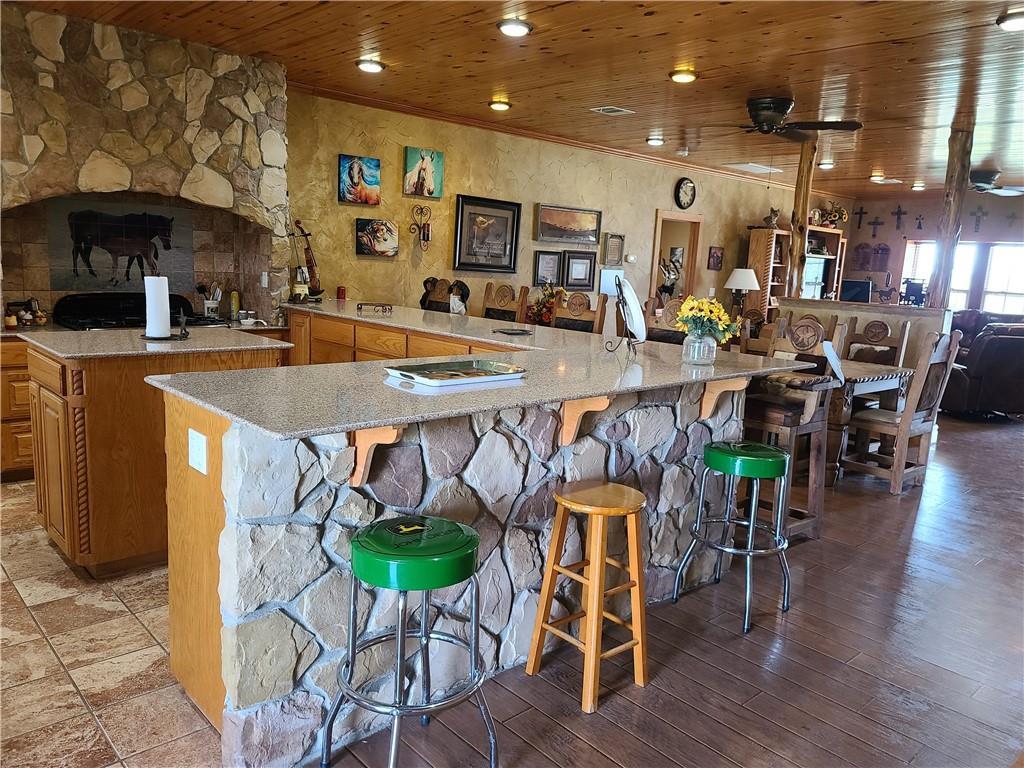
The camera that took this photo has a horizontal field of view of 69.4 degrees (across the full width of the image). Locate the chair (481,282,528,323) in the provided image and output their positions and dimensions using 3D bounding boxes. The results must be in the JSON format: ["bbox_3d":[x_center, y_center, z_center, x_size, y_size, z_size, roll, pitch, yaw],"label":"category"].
[{"bbox_3d":[-0.242,-0.192,6.265,0.570,1.230,0.480,-6,14,-43],"label":"chair"}]

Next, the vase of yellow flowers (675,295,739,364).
[{"bbox_3d":[0.928,-0.260,3.530,0.290,0.330,0.280,-6,13,-43],"label":"vase of yellow flowers"}]

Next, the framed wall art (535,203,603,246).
[{"bbox_3d":[0.697,-1.942,9.052,1.060,0.422,0.067,-5,12,-41],"label":"framed wall art"}]

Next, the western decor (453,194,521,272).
[{"bbox_3d":[-0.239,-1.493,7.457,0.860,0.720,0.050,-6,14,-43],"label":"western decor"}]

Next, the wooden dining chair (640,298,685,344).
[{"bbox_3d":[0.889,0.089,4.813,0.480,1.270,0.440,-6,13,-43],"label":"wooden dining chair"}]

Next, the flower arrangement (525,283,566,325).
[{"bbox_3d":[0.362,-0.871,8.000,0.440,0.450,0.380,-6,13,-43],"label":"flower arrangement"}]

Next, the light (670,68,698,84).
[{"bbox_3d":[1.123,-2.016,4.840,0.200,0.040,0.200,3,10,-1],"label":"light"}]

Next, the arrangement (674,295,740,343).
[{"bbox_3d":[0.964,-0.326,3.621,0.320,0.235,0.280,6,10,14],"label":"arrangement"}]

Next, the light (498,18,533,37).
[{"bbox_3d":[0.018,-1.956,4.068,0.200,0.035,0.200,3,10,-1],"label":"light"}]

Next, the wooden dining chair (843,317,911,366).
[{"bbox_3d":[2.993,0.020,6.352,0.600,1.140,0.500,-6,14,-43],"label":"wooden dining chair"}]

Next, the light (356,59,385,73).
[{"bbox_3d":[-0.962,-2.166,5.028,0.200,0.040,0.200,3,10,-1],"label":"light"}]

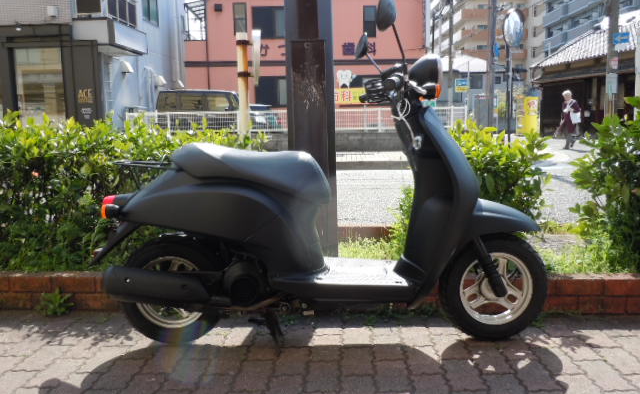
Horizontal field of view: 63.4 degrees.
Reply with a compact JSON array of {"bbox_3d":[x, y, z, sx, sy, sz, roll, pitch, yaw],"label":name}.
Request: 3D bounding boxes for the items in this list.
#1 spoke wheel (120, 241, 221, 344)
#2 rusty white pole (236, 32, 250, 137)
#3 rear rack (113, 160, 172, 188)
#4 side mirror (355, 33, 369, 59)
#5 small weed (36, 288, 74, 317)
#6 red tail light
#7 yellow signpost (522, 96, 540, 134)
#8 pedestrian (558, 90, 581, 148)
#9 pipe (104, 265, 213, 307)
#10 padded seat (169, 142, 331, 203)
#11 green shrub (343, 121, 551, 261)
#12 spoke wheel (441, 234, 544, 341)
[{"bbox_3d":[-0.556,0.360,1.940,0.390,0.390,0.090,-1,8,3],"label":"spoke wheel"},{"bbox_3d":[-0.498,-0.409,3.541,0.070,1.400,0.070,-2,8,0],"label":"rusty white pole"},{"bbox_3d":[-0.633,-0.086,1.890,0.240,0.100,0.180,-1,8,3],"label":"rear rack"},{"bbox_3d":[0.165,-0.597,2.053,0.042,0.100,0.105,14,2,-18],"label":"side mirror"},{"bbox_3d":[-1.155,0.456,2.256,0.150,0.125,0.110,-1,7,0],"label":"small weed"},{"bbox_3d":[-0.747,0.037,1.842,0.065,0.088,0.130,-1,7,1],"label":"red tail light"},{"bbox_3d":[6.537,-2.457,16.000,0.500,1.360,0.200,1,7,14],"label":"yellow signpost"},{"bbox_3d":[6.541,-2.036,13.600,0.500,1.560,0.500,-8,10,-38],"label":"pedestrian"},{"bbox_3d":[-0.563,0.309,1.800,0.370,0.125,0.115,3,8,3],"label":"pipe"},{"bbox_3d":[-0.238,-0.084,1.847,0.555,0.200,0.265,-1,7,1],"label":"padded seat"},{"bbox_3d":[0.641,-0.051,2.800,1.000,0.700,0.720,-2,8,0],"label":"green shrub"},{"bbox_3d":[0.631,0.328,1.879,0.392,0.392,0.090,-1,7,1],"label":"spoke wheel"}]

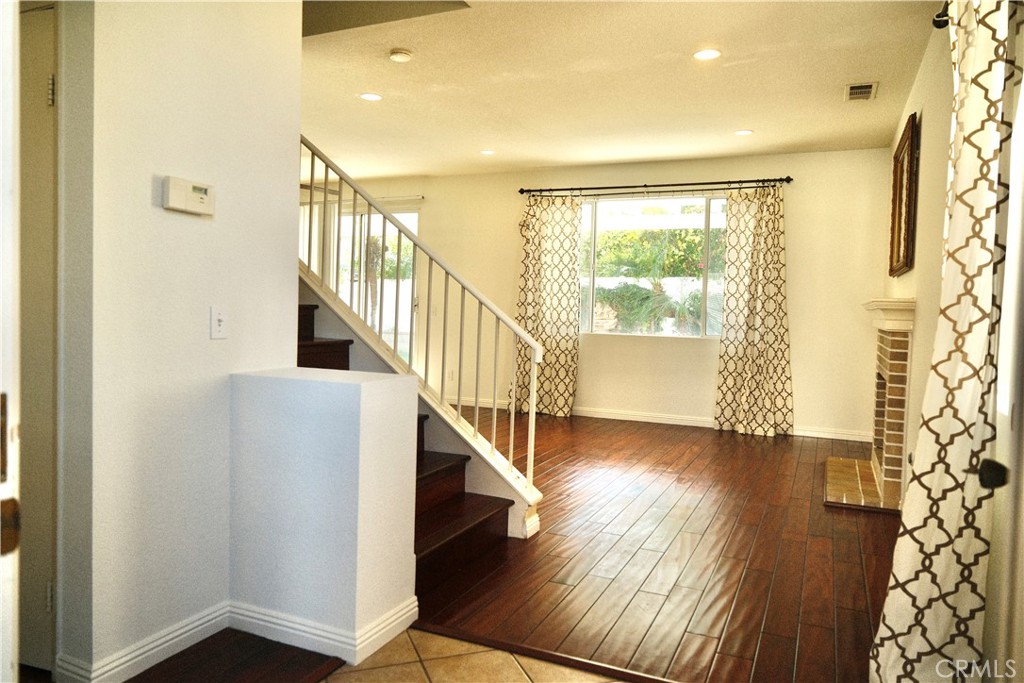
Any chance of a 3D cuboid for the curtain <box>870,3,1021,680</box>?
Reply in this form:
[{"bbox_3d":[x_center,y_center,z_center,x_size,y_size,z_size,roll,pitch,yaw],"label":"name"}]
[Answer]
[{"bbox_3d":[1.355,-0.134,2.165,0.276,2.445,0.804,3,3,25],"label":"curtain"}]

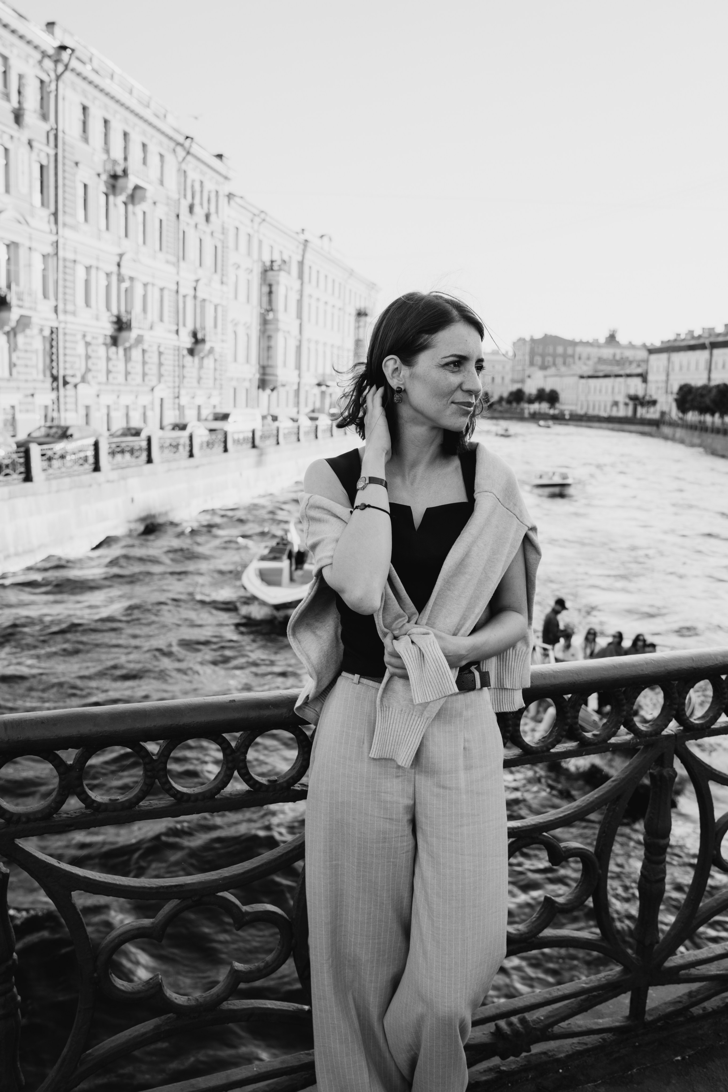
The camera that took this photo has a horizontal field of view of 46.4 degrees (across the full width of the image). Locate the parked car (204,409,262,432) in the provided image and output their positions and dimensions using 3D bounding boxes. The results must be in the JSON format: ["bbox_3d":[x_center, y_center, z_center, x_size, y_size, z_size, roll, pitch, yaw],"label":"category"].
[{"bbox_3d":[-7.487,-6.353,46.109,1.930,1.930,5.000,5,10,12],"label":"parked car"}]

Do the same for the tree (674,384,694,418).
[{"bbox_3d":[47.673,-20.688,126.000,3.000,6.700,3.000,5,10,12],"label":"tree"}]

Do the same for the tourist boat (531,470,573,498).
[{"bbox_3d":[11.371,-3.724,51.200,2.200,1.400,5.600,4,10,8],"label":"tourist boat"}]

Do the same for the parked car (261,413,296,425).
[{"bbox_3d":[-5.935,-7.299,52.664,1.830,1.620,4.500,5,10,12],"label":"parked car"}]

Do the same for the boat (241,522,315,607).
[{"bbox_3d":[-1.638,0.635,23.170,2.200,1.350,5.700,4,10,9],"label":"boat"}]

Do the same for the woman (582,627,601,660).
[{"bbox_3d":[3.933,2.092,14.938,0.480,1.250,0.750,5,11,15],"label":"woman"}]

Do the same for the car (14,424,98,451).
[{"bbox_3d":[-11.132,-3.460,30.174,1.800,1.530,4.250,5,10,12],"label":"car"}]

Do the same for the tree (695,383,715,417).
[{"bbox_3d":[45.021,-18.149,112.000,3.000,6.400,3.000,5,10,12],"label":"tree"}]

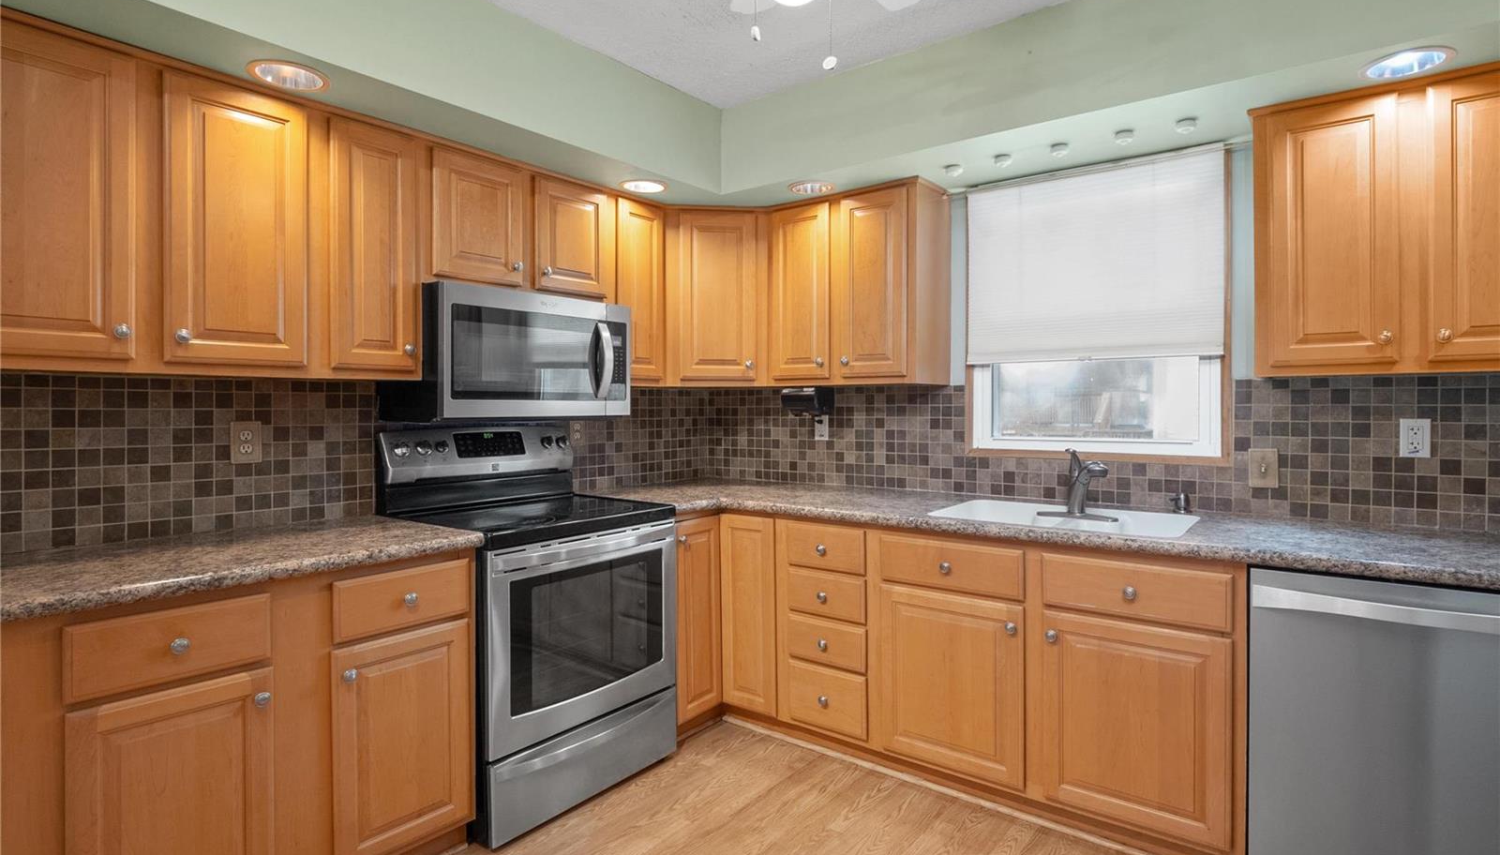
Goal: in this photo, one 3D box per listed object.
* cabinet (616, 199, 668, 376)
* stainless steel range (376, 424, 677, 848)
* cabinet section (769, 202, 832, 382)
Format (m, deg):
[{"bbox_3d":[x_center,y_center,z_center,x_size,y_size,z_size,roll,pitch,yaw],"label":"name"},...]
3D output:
[{"bbox_3d":[-0.567,-0.550,3.147,0.322,0.765,0.289,1,2,37],"label":"cabinet"},{"bbox_3d":[-0.754,0.594,2.600,0.689,1.190,0.760,1,2,37],"label":"stainless steel range"},{"bbox_3d":[0.303,-0.555,3.221,0.294,0.710,0.310,1,2,38],"label":"cabinet section"}]

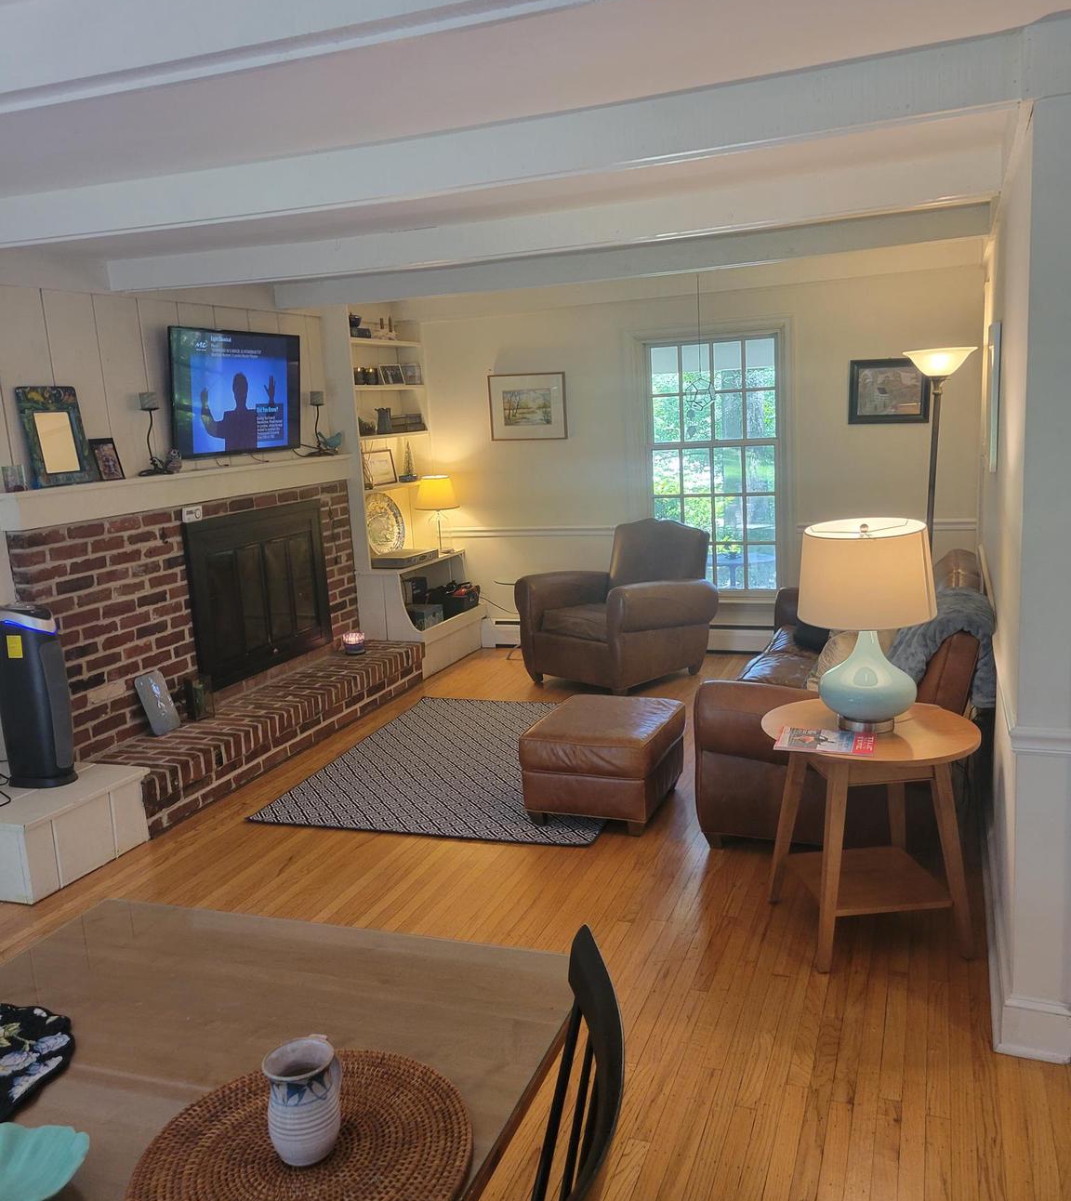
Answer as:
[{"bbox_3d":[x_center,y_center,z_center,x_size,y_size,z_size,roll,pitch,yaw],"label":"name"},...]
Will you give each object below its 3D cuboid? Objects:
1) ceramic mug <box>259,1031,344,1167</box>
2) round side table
[{"bbox_3d":[-0.255,0.561,1.206,0.081,0.115,0.109,1,11,24],"label":"ceramic mug"},{"bbox_3d":[0.971,0.666,3.122,0.600,0.620,0.600,-3,10,1],"label":"round side table"}]

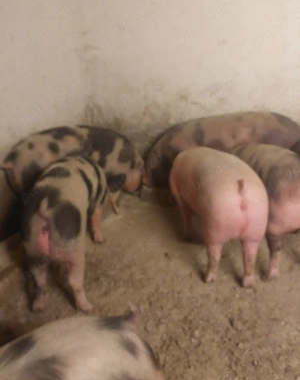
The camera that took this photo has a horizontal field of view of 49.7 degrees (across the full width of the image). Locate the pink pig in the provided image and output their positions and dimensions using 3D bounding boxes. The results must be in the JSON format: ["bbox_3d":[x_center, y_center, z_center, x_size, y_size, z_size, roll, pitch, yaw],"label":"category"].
[{"bbox_3d":[0.281,0.068,1.860,0.300,0.560,0.930,-4,19,-10],"label":"pink pig"}]

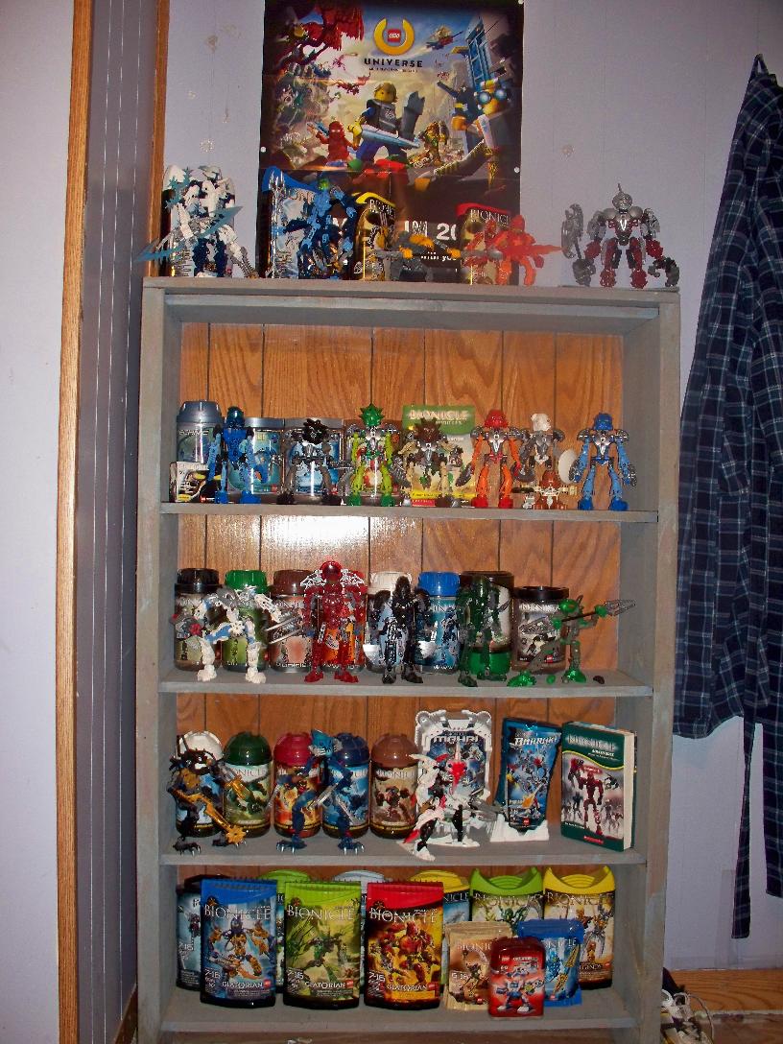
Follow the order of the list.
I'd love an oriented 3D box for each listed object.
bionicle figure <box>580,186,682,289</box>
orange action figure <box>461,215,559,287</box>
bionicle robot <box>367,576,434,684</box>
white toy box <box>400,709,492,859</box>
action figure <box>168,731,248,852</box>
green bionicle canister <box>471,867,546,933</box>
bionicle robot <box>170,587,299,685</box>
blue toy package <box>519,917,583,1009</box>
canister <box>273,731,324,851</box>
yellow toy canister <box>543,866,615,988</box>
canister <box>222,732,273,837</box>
[{"bbox_3d":[0.398,-0.487,1.821,0.200,0.187,0.100,1,1,-3],"label":"bionicle figure"},{"bbox_3d":[0.205,-0.465,1.812,0.158,0.118,0.092,1,1,-9],"label":"orange action figure"},{"bbox_3d":[0.015,0.183,1.818,0.117,0.176,0.083,1,1,-8],"label":"bionicle robot"},{"bbox_3d":[0.102,0.458,1.862,0.142,0.240,0.085,1,1,-4],"label":"white toy box"},{"bbox_3d":[-0.312,0.458,1.803,0.138,0.194,0.100,1,1,-13],"label":"action figure"},{"bbox_3d":[0.212,0.747,1.955,0.133,0.213,0.080,1,1,-4],"label":"green bionicle canister"},{"bbox_3d":[-0.267,0.195,1.828,0.215,0.167,0.100,1,1,-4],"label":"bionicle robot"},{"bbox_3d":[0.283,0.782,1.872,0.110,0.152,0.050,1,1,-4],"label":"blue toy package"},{"bbox_3d":[-0.170,0.477,1.913,0.087,0.182,0.087,1,1,-4],"label":"canister"},{"bbox_3d":[0.345,0.739,1.942,0.130,0.224,0.072,1,1,-3],"label":"yellow toy canister"},{"bbox_3d":[-0.258,0.466,1.891,0.085,0.181,0.085,1,1,-3],"label":"canister"}]

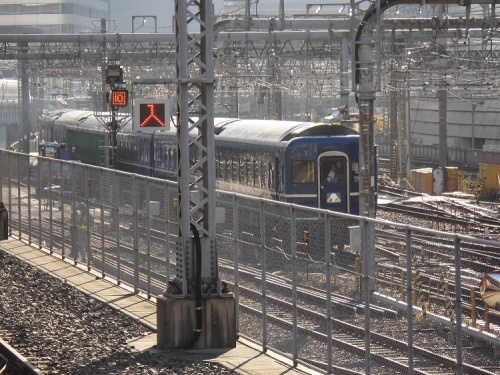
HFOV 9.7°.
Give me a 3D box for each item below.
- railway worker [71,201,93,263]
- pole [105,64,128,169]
[{"bbox_3d":[-4.848,1.310,85.800,0.640,1.750,0.420,0,2,-5],"label":"railway worker"},{"bbox_3d":[-5.004,-1.574,111.000,0.900,6.100,0.700,0,2,-9],"label":"pole"}]

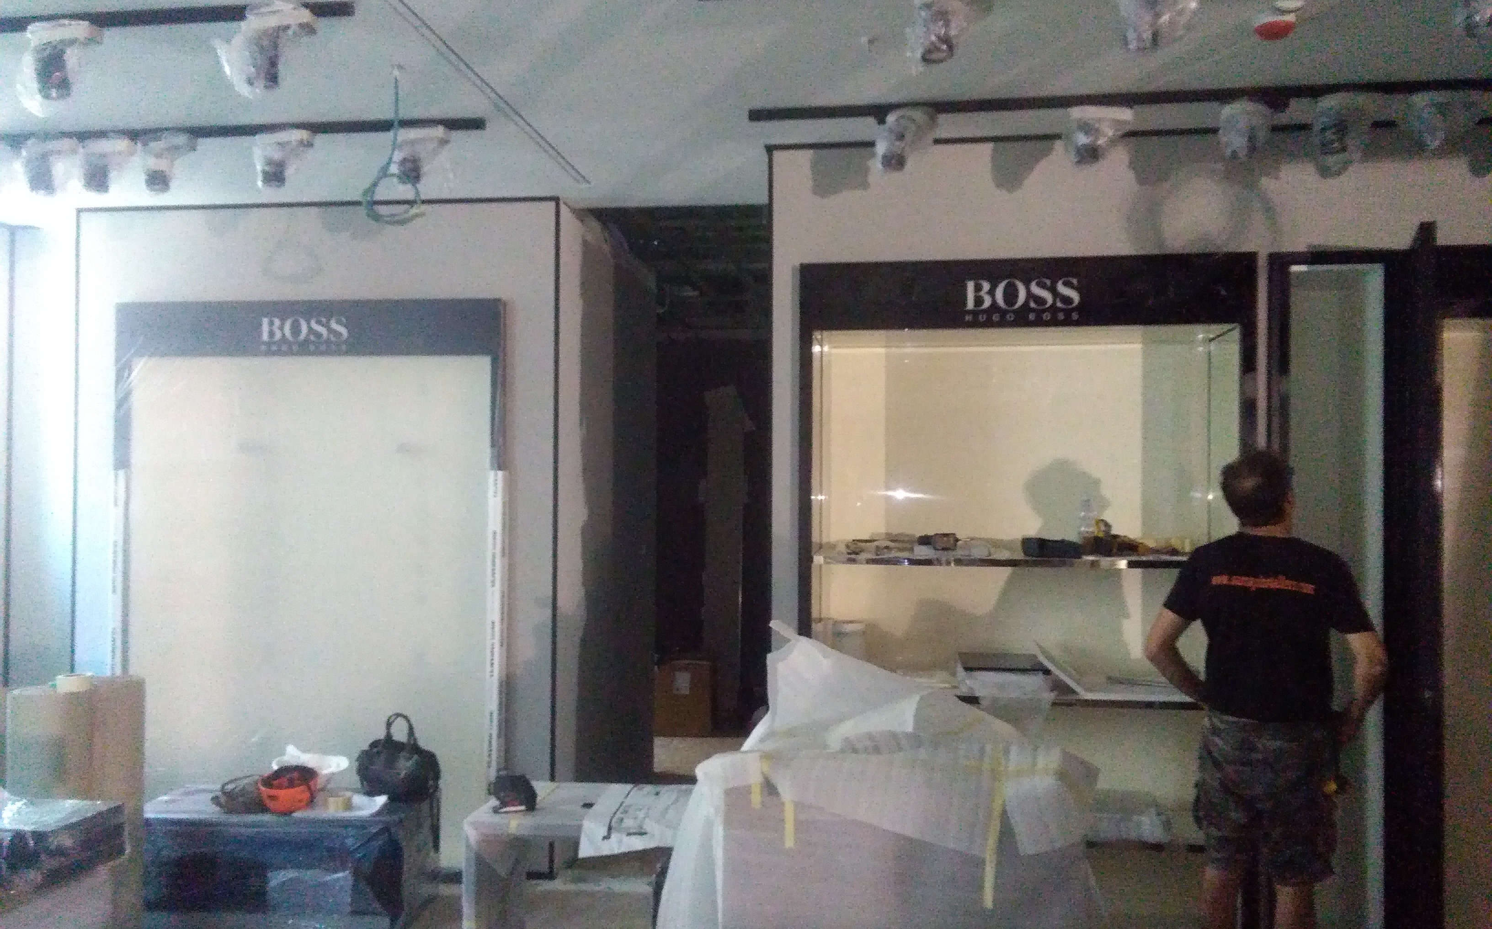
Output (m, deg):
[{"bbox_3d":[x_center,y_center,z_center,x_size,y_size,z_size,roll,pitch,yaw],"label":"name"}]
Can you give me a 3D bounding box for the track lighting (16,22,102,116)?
[{"bbox_3d":[-1.770,-1.021,3.118,0.175,0.210,0.120,0,-1,8],"label":"track lighting"}]

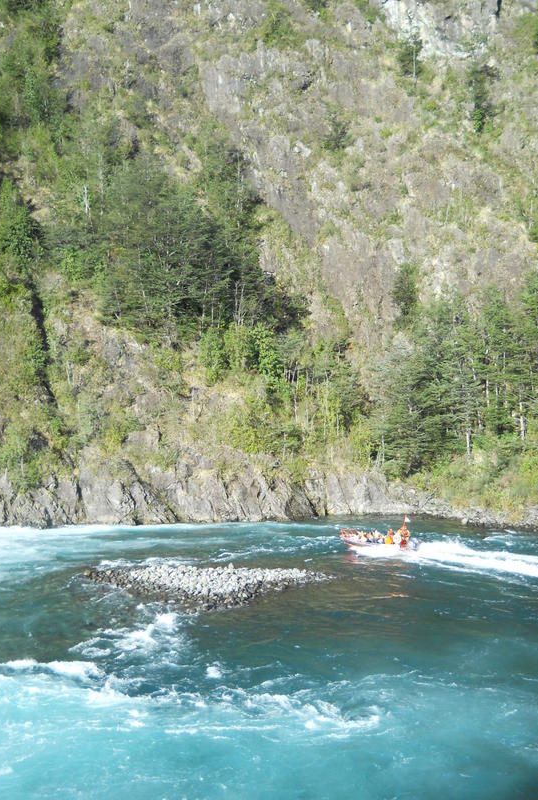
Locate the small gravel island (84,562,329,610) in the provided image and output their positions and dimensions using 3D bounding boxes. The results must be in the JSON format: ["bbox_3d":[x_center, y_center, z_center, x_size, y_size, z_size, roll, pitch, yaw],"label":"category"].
[{"bbox_3d":[-4.400,12.400,60.000,17.600,1.100,11.500,-1,0,0],"label":"small gravel island"}]

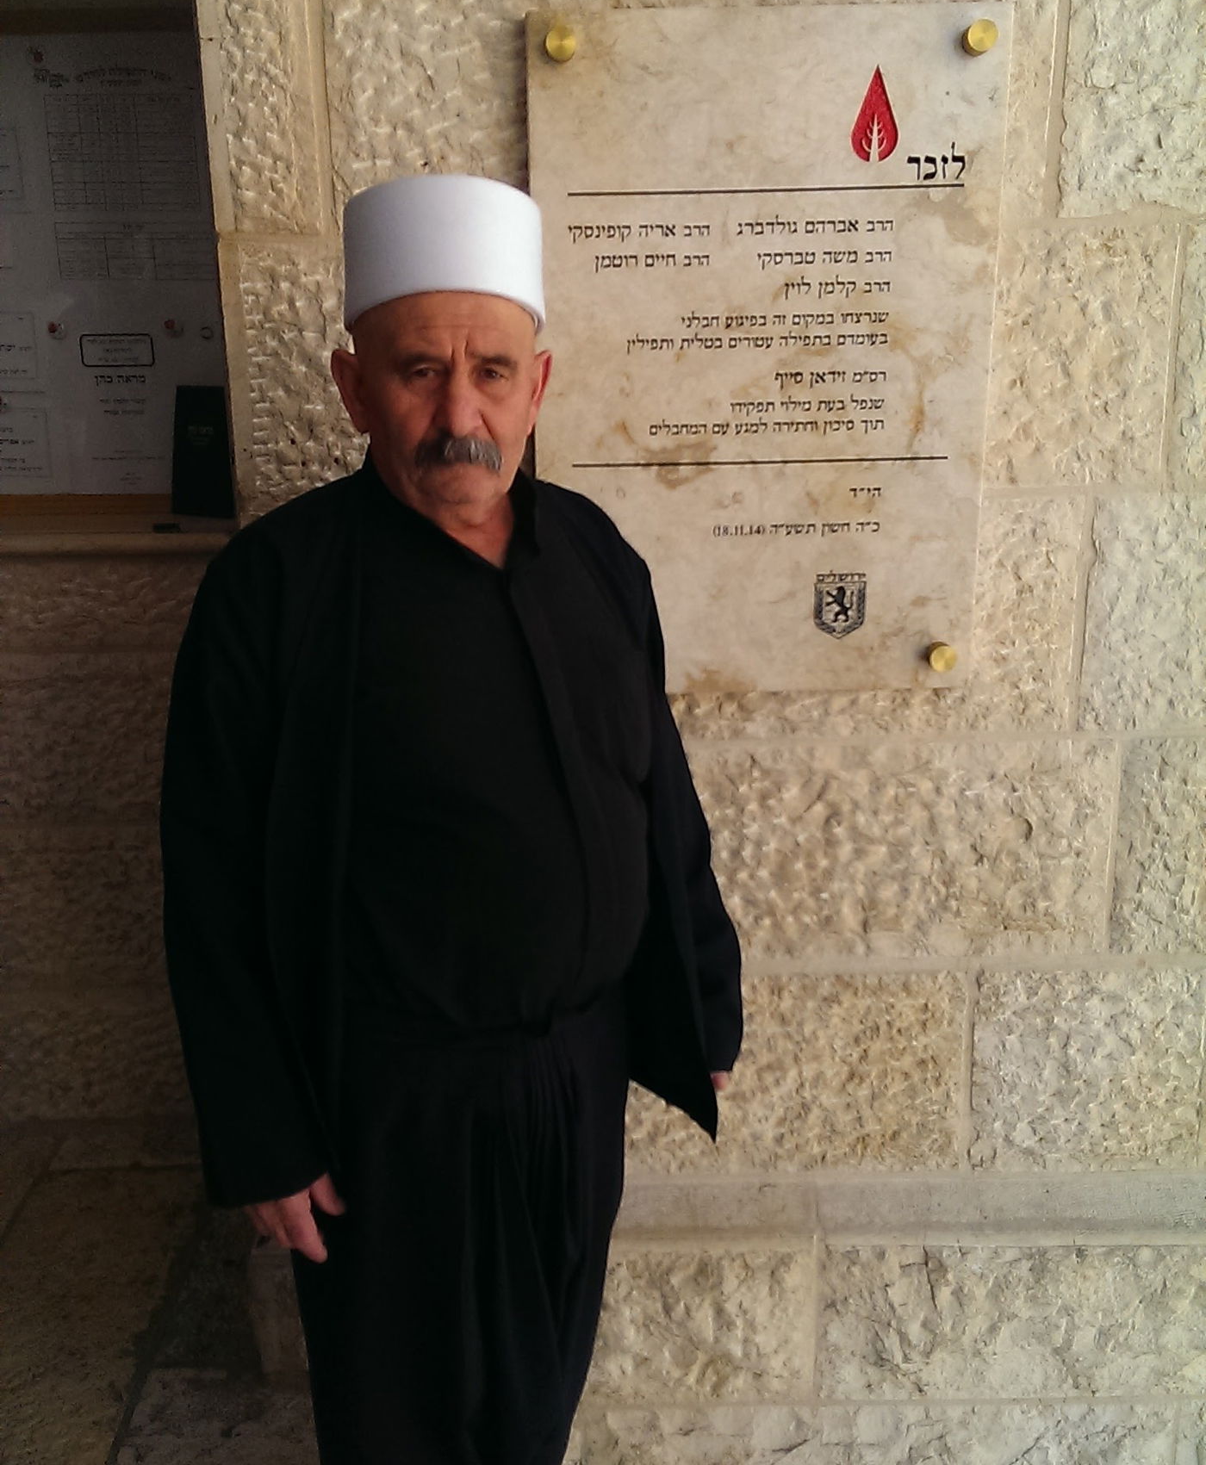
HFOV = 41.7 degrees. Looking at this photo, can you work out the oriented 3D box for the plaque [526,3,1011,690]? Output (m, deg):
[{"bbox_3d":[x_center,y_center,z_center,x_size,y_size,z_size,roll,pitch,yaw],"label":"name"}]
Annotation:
[{"bbox_3d":[0.187,-0.428,1.865,0.533,0.778,0.035,-1,16,1],"label":"plaque"}]

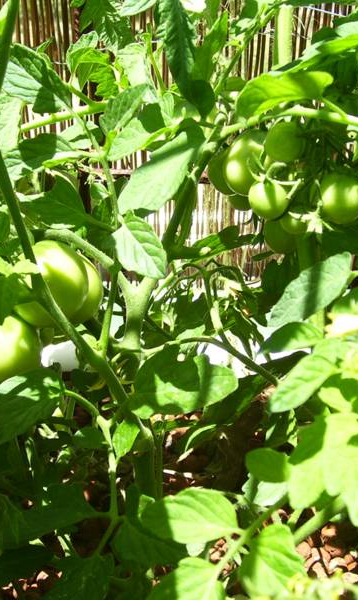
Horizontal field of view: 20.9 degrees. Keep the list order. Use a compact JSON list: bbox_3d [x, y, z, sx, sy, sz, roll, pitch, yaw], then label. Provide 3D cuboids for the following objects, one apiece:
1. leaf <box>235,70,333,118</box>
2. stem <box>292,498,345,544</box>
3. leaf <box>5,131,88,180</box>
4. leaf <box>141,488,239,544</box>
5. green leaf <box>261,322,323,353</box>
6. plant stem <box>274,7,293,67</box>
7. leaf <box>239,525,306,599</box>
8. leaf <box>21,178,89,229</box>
[{"bbox_3d":[0.082,-0.159,0.750,0.076,0.018,0.050,-11,52,-5],"label":"leaf"},{"bbox_3d":[0.108,0.171,0.750,0.052,0.011,0.011,-38,71,13],"label":"stem"},{"bbox_3d":[-0.104,-0.113,0.760,0.064,0.017,0.046,-6,57,-4],"label":"leaf"},{"bbox_3d":[0.009,0.160,0.720,0.071,0.015,0.044,1,56,1],"label":"leaf"},{"bbox_3d":[0.098,0.033,0.840,0.055,0.016,0.034,0,37,0],"label":"green leaf"},{"bbox_3d":[0.102,-0.257,0.948,0.017,0.065,0.017,4,36,10],"label":"plant stem"},{"bbox_3d":[0.067,0.187,0.700,0.042,0.014,0.054,-24,65,-19],"label":"leaf"},{"bbox_3d":[-0.099,-0.078,0.780,0.054,0.015,0.044,8,60,1],"label":"leaf"}]

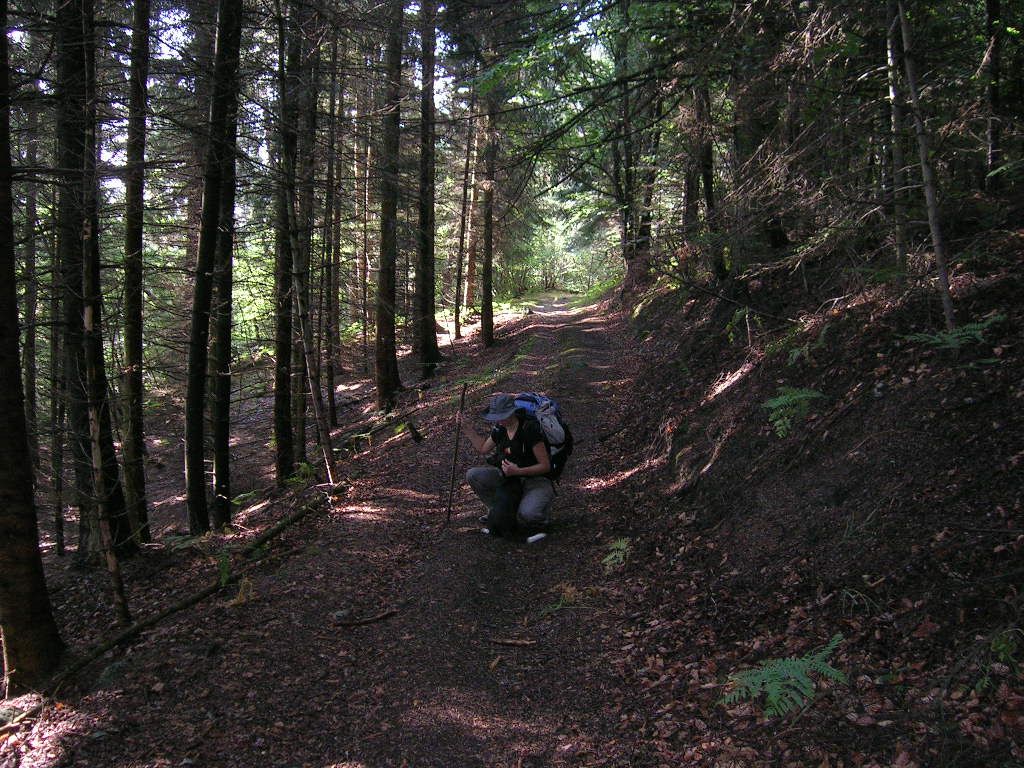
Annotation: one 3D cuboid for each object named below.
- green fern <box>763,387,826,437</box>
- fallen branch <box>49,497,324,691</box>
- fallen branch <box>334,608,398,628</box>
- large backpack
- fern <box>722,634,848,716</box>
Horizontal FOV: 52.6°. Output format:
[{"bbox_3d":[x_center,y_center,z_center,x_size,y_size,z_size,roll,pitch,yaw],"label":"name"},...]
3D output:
[{"bbox_3d":[2.210,0.215,8.100,0.470,0.330,0.420,0,4,0],"label":"green fern"},{"bbox_3d":[-1.759,1.126,6.500,0.180,0.140,4.230,0,4,5],"label":"fallen branch"},{"bbox_3d":[-0.745,1.195,5.300,0.370,0.035,0.070,-4,6,-39],"label":"fallen branch"},{"bbox_3d":[0.221,0.380,7.500,0.360,0.600,0.290,3,25,37],"label":"large backpack"},{"bbox_3d":[1.006,1.080,3.850,0.460,0.200,0.360,0,4,0],"label":"fern"}]

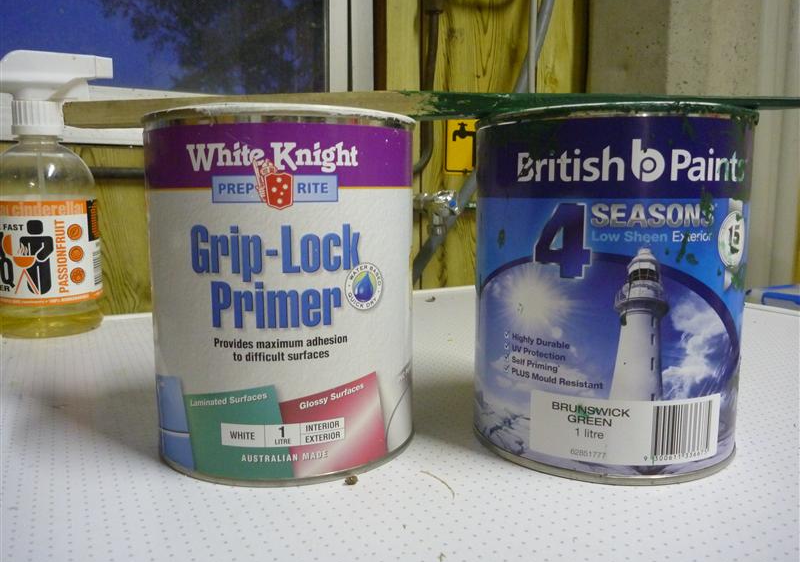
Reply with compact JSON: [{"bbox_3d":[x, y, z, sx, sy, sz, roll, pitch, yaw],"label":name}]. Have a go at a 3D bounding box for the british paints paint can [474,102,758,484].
[{"bbox_3d":[0.086,0.000,0.277,0.108,0.133,0.108,0,7,3],"label":"british paints paint can"}]

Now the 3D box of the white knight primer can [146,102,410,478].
[{"bbox_3d":[-0.048,0.001,0.276,0.108,0.133,0.108,0,7,0],"label":"white knight primer can"}]

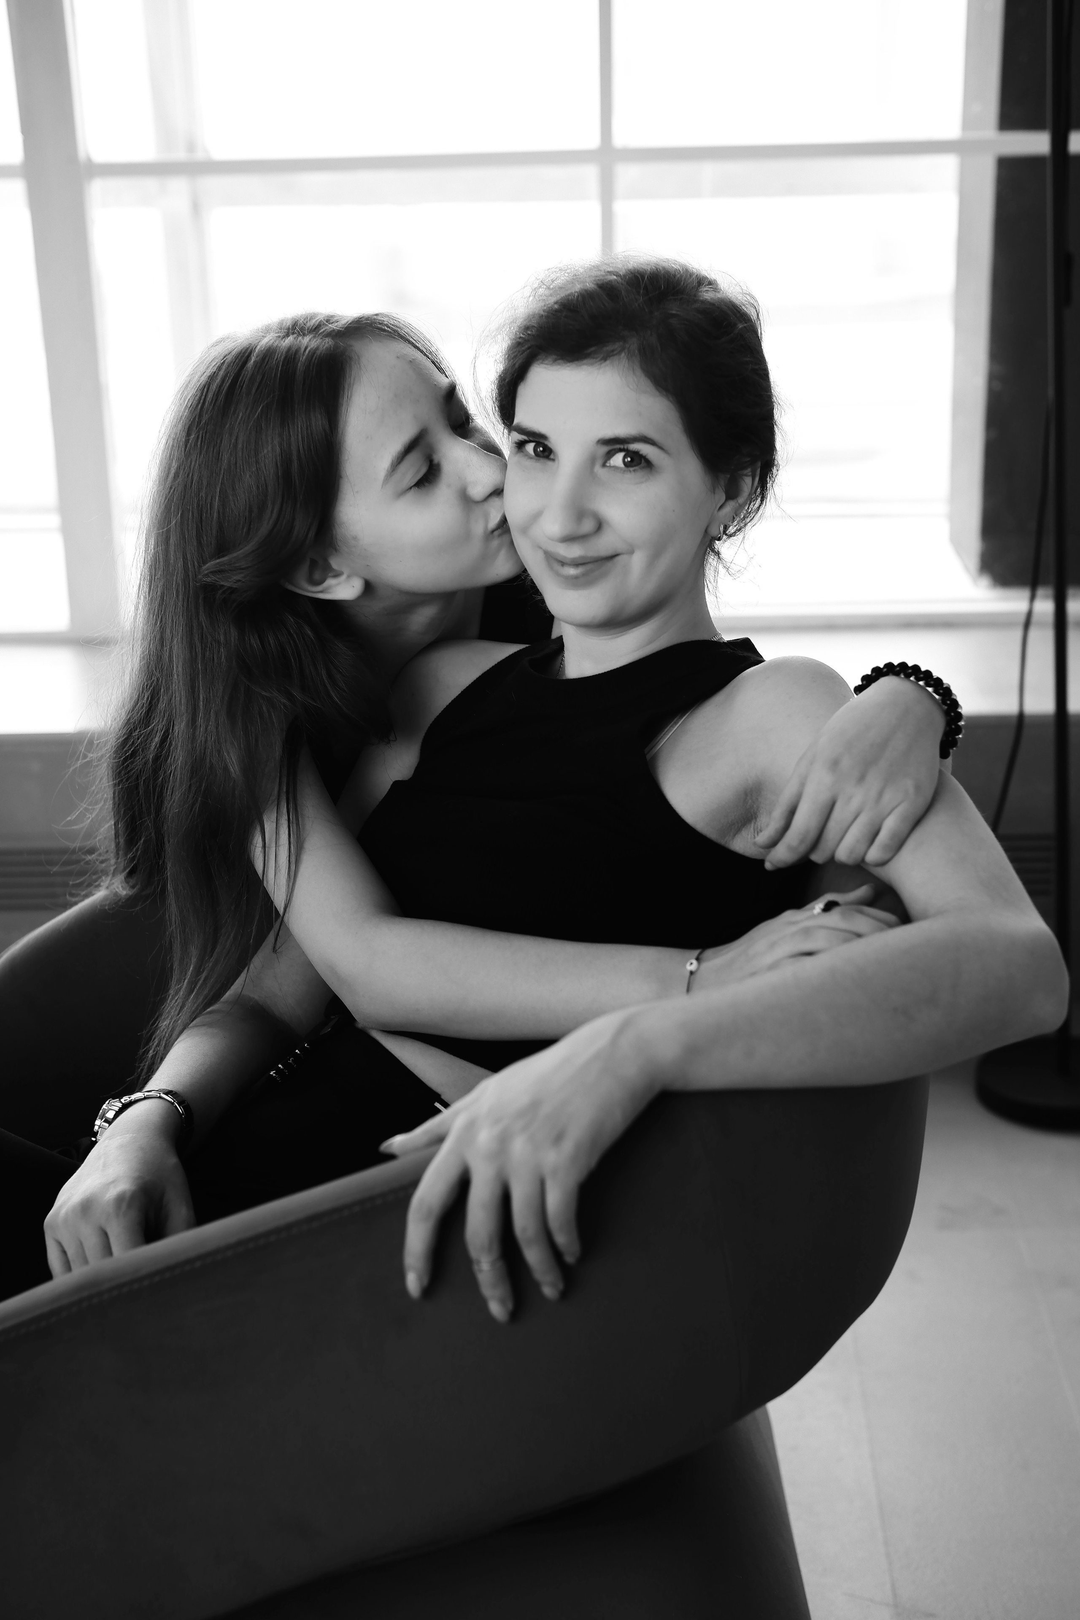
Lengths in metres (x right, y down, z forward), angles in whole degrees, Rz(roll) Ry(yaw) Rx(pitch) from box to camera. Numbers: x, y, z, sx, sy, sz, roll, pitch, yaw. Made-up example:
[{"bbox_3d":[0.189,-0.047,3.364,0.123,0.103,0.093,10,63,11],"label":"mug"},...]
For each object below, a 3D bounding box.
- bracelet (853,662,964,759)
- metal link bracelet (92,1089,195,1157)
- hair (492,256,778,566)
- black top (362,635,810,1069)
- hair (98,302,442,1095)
[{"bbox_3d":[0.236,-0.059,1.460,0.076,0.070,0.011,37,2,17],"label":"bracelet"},{"bbox_3d":[-0.237,0.191,1.340,0.063,0.054,0.016,13,34,20],"label":"metal link bracelet"},{"bbox_3d":[0.062,-0.244,1.480,0.175,0.240,0.220,14,16,24],"label":"hair"},{"bbox_3d":[0.025,0.034,1.500,0.320,0.340,0.220,9,-3,42],"label":"black top"},{"bbox_3d":[-0.177,-0.080,1.500,0.200,0.500,0.180,20,23,25],"label":"hair"}]

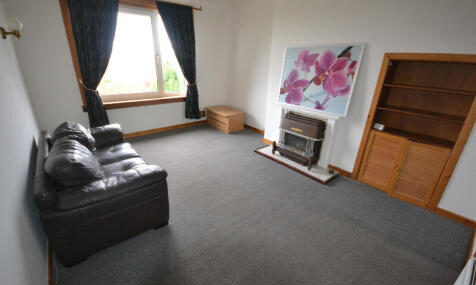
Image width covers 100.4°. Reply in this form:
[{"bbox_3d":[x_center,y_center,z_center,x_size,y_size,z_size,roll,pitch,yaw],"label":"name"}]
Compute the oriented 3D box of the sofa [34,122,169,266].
[{"bbox_3d":[-1.473,0.249,2.166,0.826,0.812,1.652,-14,25,-36],"label":"sofa"}]

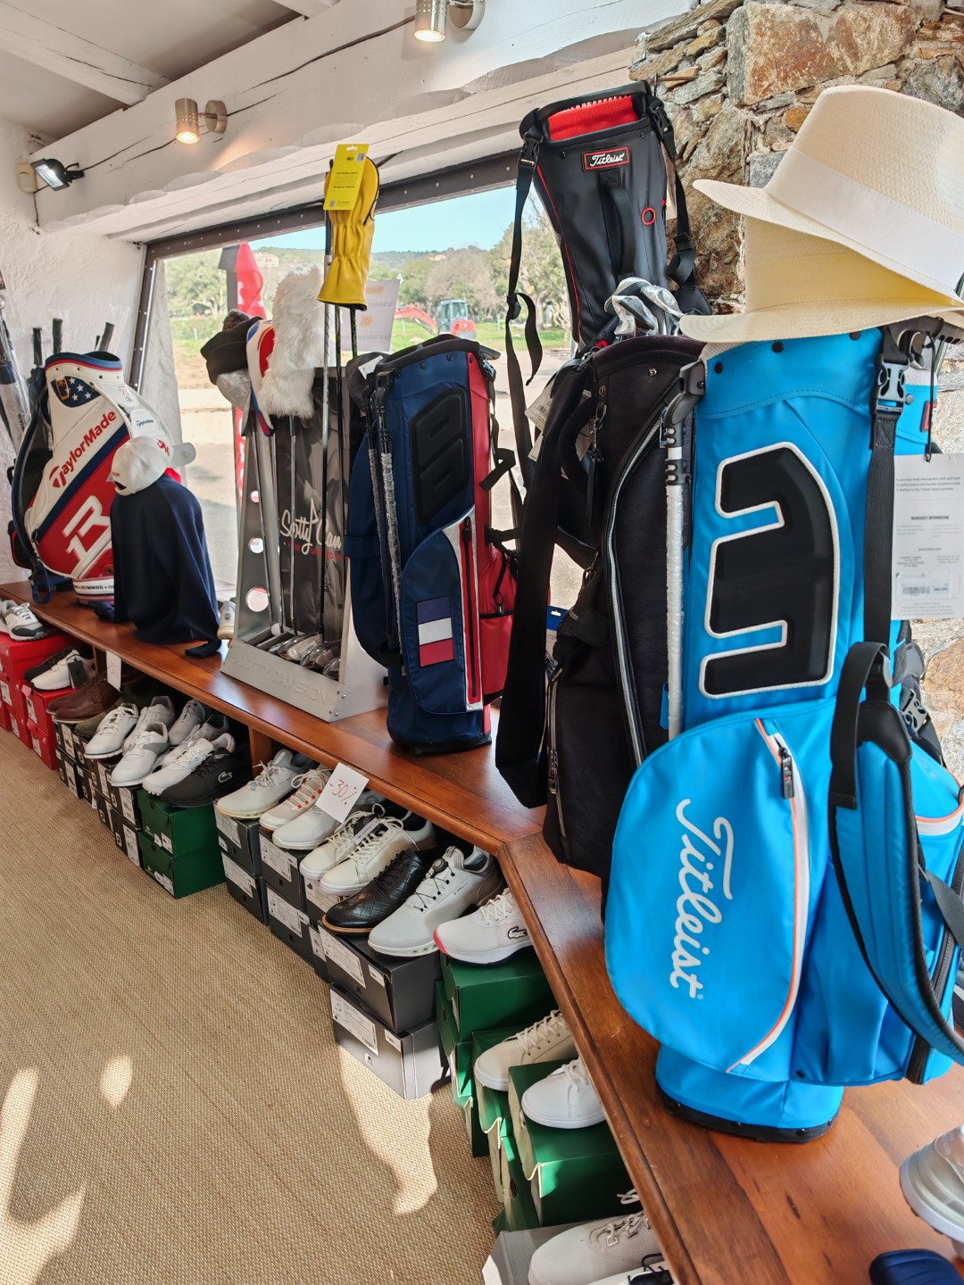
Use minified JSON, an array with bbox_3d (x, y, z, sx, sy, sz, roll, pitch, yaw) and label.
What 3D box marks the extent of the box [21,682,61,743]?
[{"bbox_3d":[-1.458,0.205,3.659,0.330,0.134,0.225,-14,19,-38],"label":"box"}]

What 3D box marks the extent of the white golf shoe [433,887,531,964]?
[{"bbox_3d":[0.060,0.502,1.869,0.285,0.130,0.110,-6,16,-14],"label":"white golf shoe"}]

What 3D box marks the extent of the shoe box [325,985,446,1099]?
[{"bbox_3d":[-0.098,0.740,2.039,0.330,0.130,0.230,-15,20,-40],"label":"shoe box"}]

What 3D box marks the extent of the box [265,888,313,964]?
[{"bbox_3d":[-0.326,0.632,2.461,0.330,0.132,0.215,-14,19,-37],"label":"box"}]

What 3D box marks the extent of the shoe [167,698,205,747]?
[{"bbox_3d":[-0.898,0.222,3.079,0.106,0.110,0.280,-1,16,3],"label":"shoe"}]

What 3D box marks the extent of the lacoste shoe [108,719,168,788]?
[{"bbox_3d":[-0.959,0.308,2.828,0.105,0.115,0.270,3,16,16],"label":"lacoste shoe"}]

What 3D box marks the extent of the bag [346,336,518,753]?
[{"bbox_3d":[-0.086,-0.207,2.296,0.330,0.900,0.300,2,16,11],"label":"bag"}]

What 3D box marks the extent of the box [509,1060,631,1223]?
[{"bbox_3d":[0.217,0.690,1.427,0.320,0.110,0.190,-5,17,-10],"label":"box"}]

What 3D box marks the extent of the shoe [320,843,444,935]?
[{"bbox_3d":[-0.183,0.482,2.021,0.300,0.115,0.110,-15,20,-40],"label":"shoe"}]

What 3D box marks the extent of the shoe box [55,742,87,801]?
[{"bbox_3d":[-1.252,0.400,3.434,0.330,0.118,0.195,-14,20,-38],"label":"shoe box"}]

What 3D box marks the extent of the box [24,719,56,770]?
[{"bbox_3d":[-1.448,0.327,3.678,0.330,0.129,0.220,-16,21,-38],"label":"box"}]

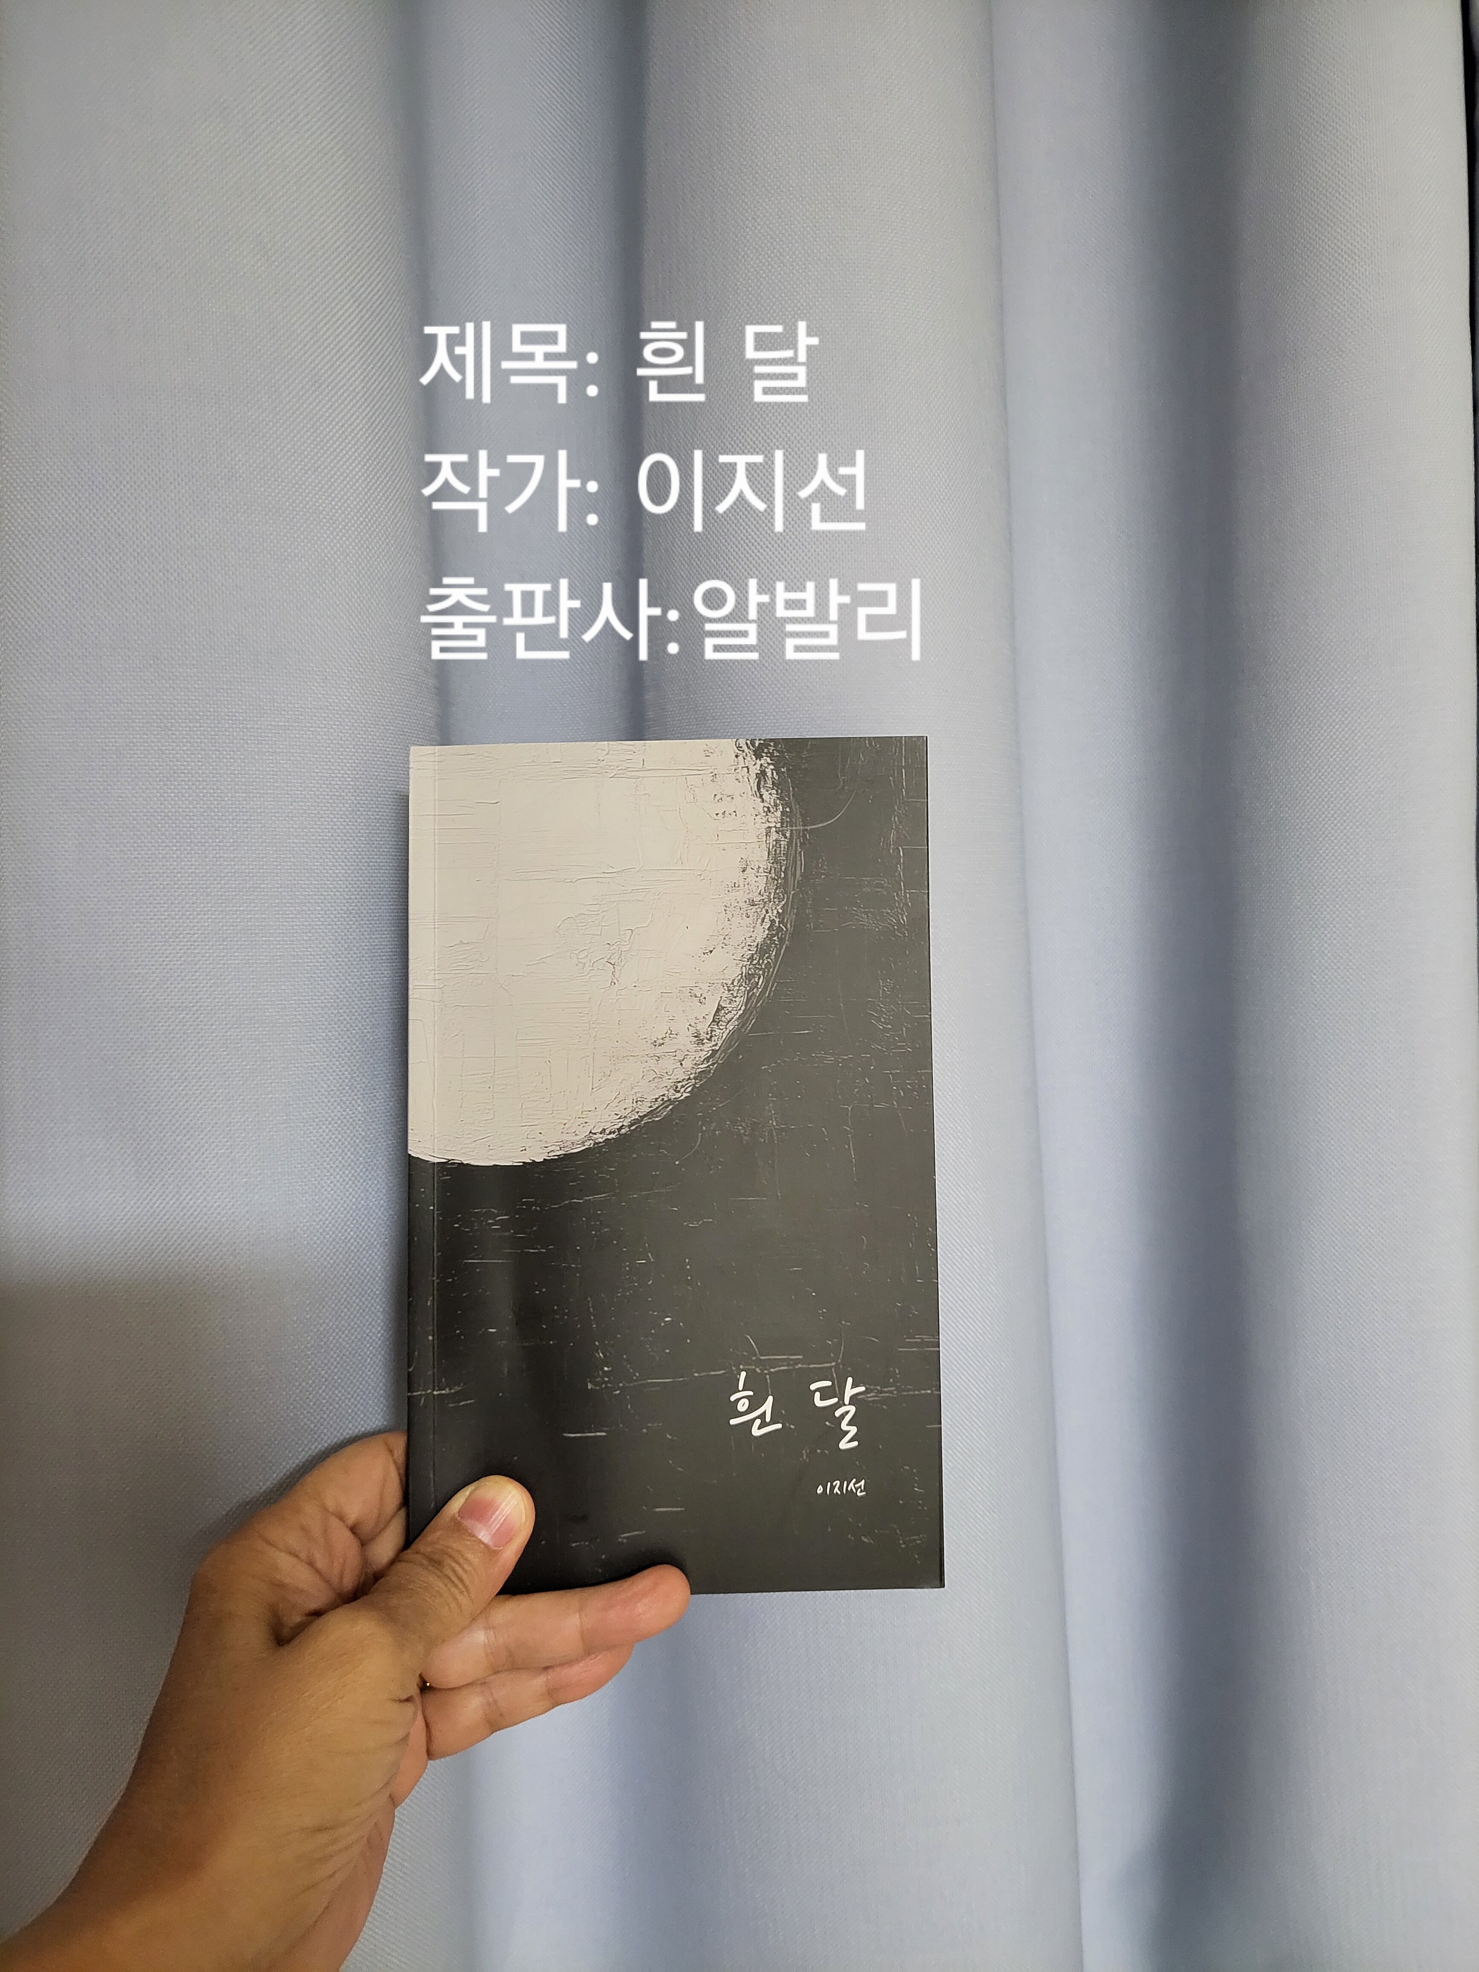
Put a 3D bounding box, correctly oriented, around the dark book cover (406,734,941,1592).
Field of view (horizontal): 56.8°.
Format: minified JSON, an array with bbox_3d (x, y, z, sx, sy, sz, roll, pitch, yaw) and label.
[{"bbox_3d":[-0.016,0.042,0.332,0.126,0.202,0.011,-1,-4,0],"label":"dark book cover"}]

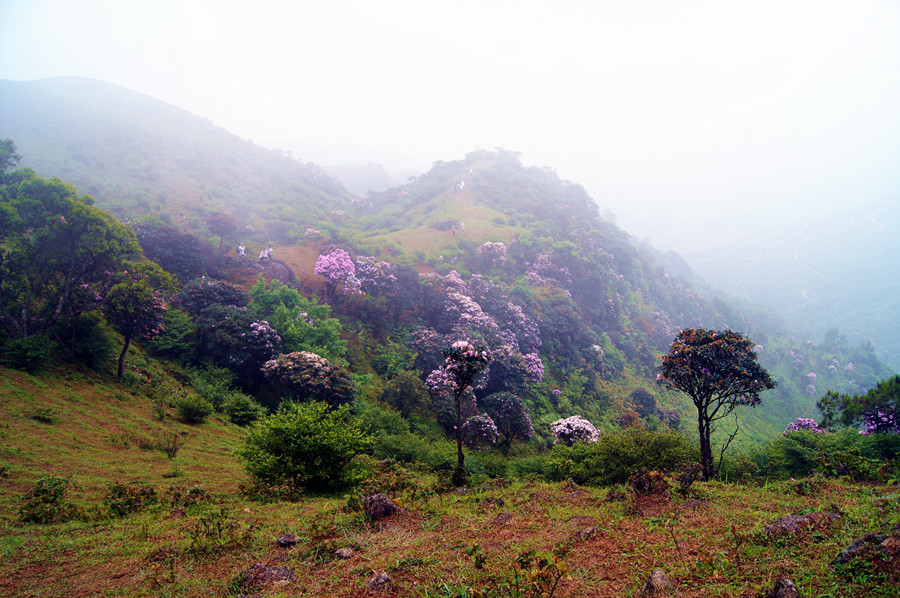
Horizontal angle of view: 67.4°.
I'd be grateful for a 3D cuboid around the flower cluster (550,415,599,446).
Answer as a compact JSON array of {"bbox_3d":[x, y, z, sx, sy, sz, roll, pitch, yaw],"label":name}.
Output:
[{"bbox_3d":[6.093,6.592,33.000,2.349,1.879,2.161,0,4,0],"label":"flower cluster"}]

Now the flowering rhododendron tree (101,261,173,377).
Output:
[{"bbox_3d":[-11.087,0.730,24.000,2.511,4.158,2.358,0,4,0],"label":"flowering rhododendron tree"}]

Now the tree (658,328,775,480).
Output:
[{"bbox_3d":[5.928,2.347,15.000,2.529,3.347,2.374,0,4,0],"label":"tree"}]

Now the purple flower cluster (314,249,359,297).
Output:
[{"bbox_3d":[-11.783,-2.517,70.000,4.568,5.450,4.111,0,4,0],"label":"purple flower cluster"}]

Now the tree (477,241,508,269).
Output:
[{"bbox_3d":[5.546,-5.938,88.000,4.176,3.393,3.550,0,4,0],"label":"tree"}]

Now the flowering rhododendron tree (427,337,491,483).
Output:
[{"bbox_3d":[0.267,2.525,15.000,1.243,3.171,1.167,0,4,0],"label":"flowering rhododendron tree"}]

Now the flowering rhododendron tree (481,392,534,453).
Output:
[{"bbox_3d":[3.326,7.143,39.000,3.123,3.470,2.873,0,4,0],"label":"flowering rhododendron tree"}]

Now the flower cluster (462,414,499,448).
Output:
[{"bbox_3d":[1.628,7.074,36.000,1.922,1.815,1.634,0,4,0],"label":"flower cluster"}]

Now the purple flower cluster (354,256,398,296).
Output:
[{"bbox_3d":[-7.848,-2.296,72.000,4.698,4.485,3.993,0,4,0],"label":"purple flower cluster"}]

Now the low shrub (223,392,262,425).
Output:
[{"bbox_3d":[-6.770,3.605,22.000,1.305,1.109,1.201,0,4,0],"label":"low shrub"}]

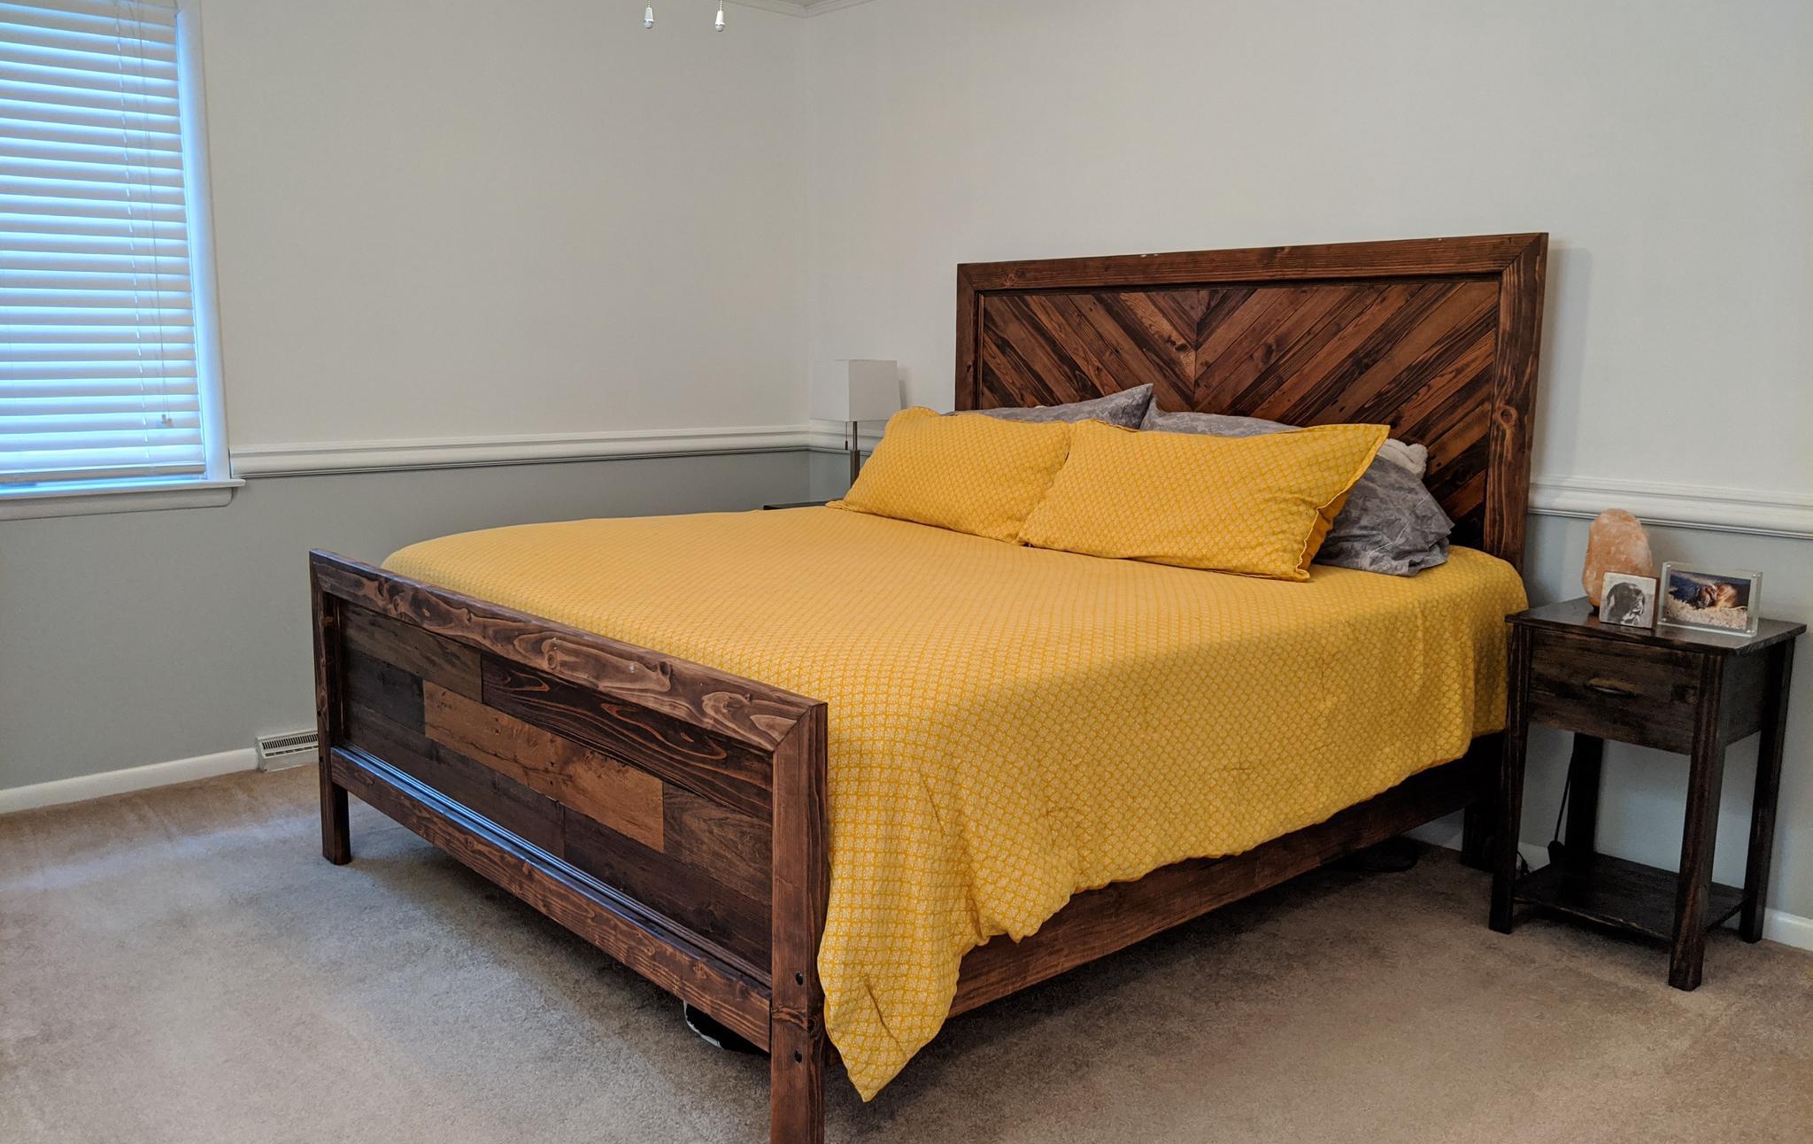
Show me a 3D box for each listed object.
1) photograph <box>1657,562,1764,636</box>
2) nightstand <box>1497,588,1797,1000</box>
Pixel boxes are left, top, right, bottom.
[{"bbox_3d":[1.658,0.056,2.919,0.027,0.128,0.180,-7,12,-41],"label":"photograph"},{"bbox_3d":[1.592,0.453,3.075,0.404,0.704,0.452,-7,12,-41],"label":"nightstand"}]

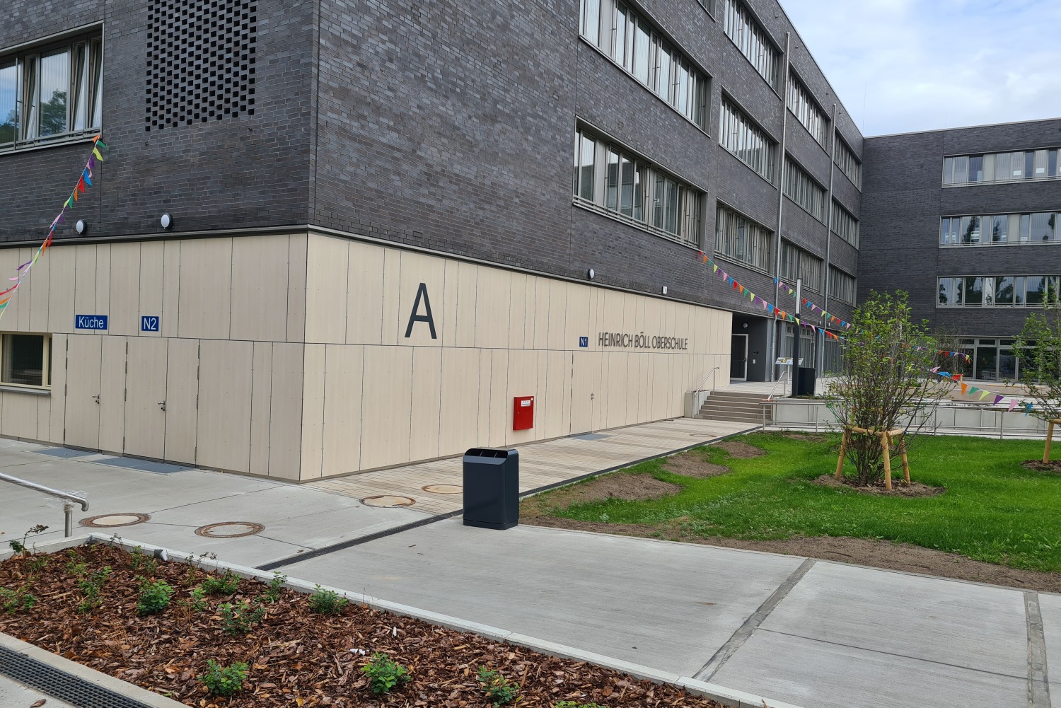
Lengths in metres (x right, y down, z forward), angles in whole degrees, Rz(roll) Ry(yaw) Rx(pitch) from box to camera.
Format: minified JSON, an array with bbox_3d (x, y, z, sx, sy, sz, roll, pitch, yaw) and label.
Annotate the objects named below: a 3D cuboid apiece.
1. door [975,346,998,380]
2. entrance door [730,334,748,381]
[{"bbox_3d":[30.533,0.652,53.412,1.244,2.225,0.109,3,1,31],"label":"door"},{"bbox_3d":[9.728,0.162,37.294,0.953,2.197,0.109,3,1,31],"label":"entrance door"}]

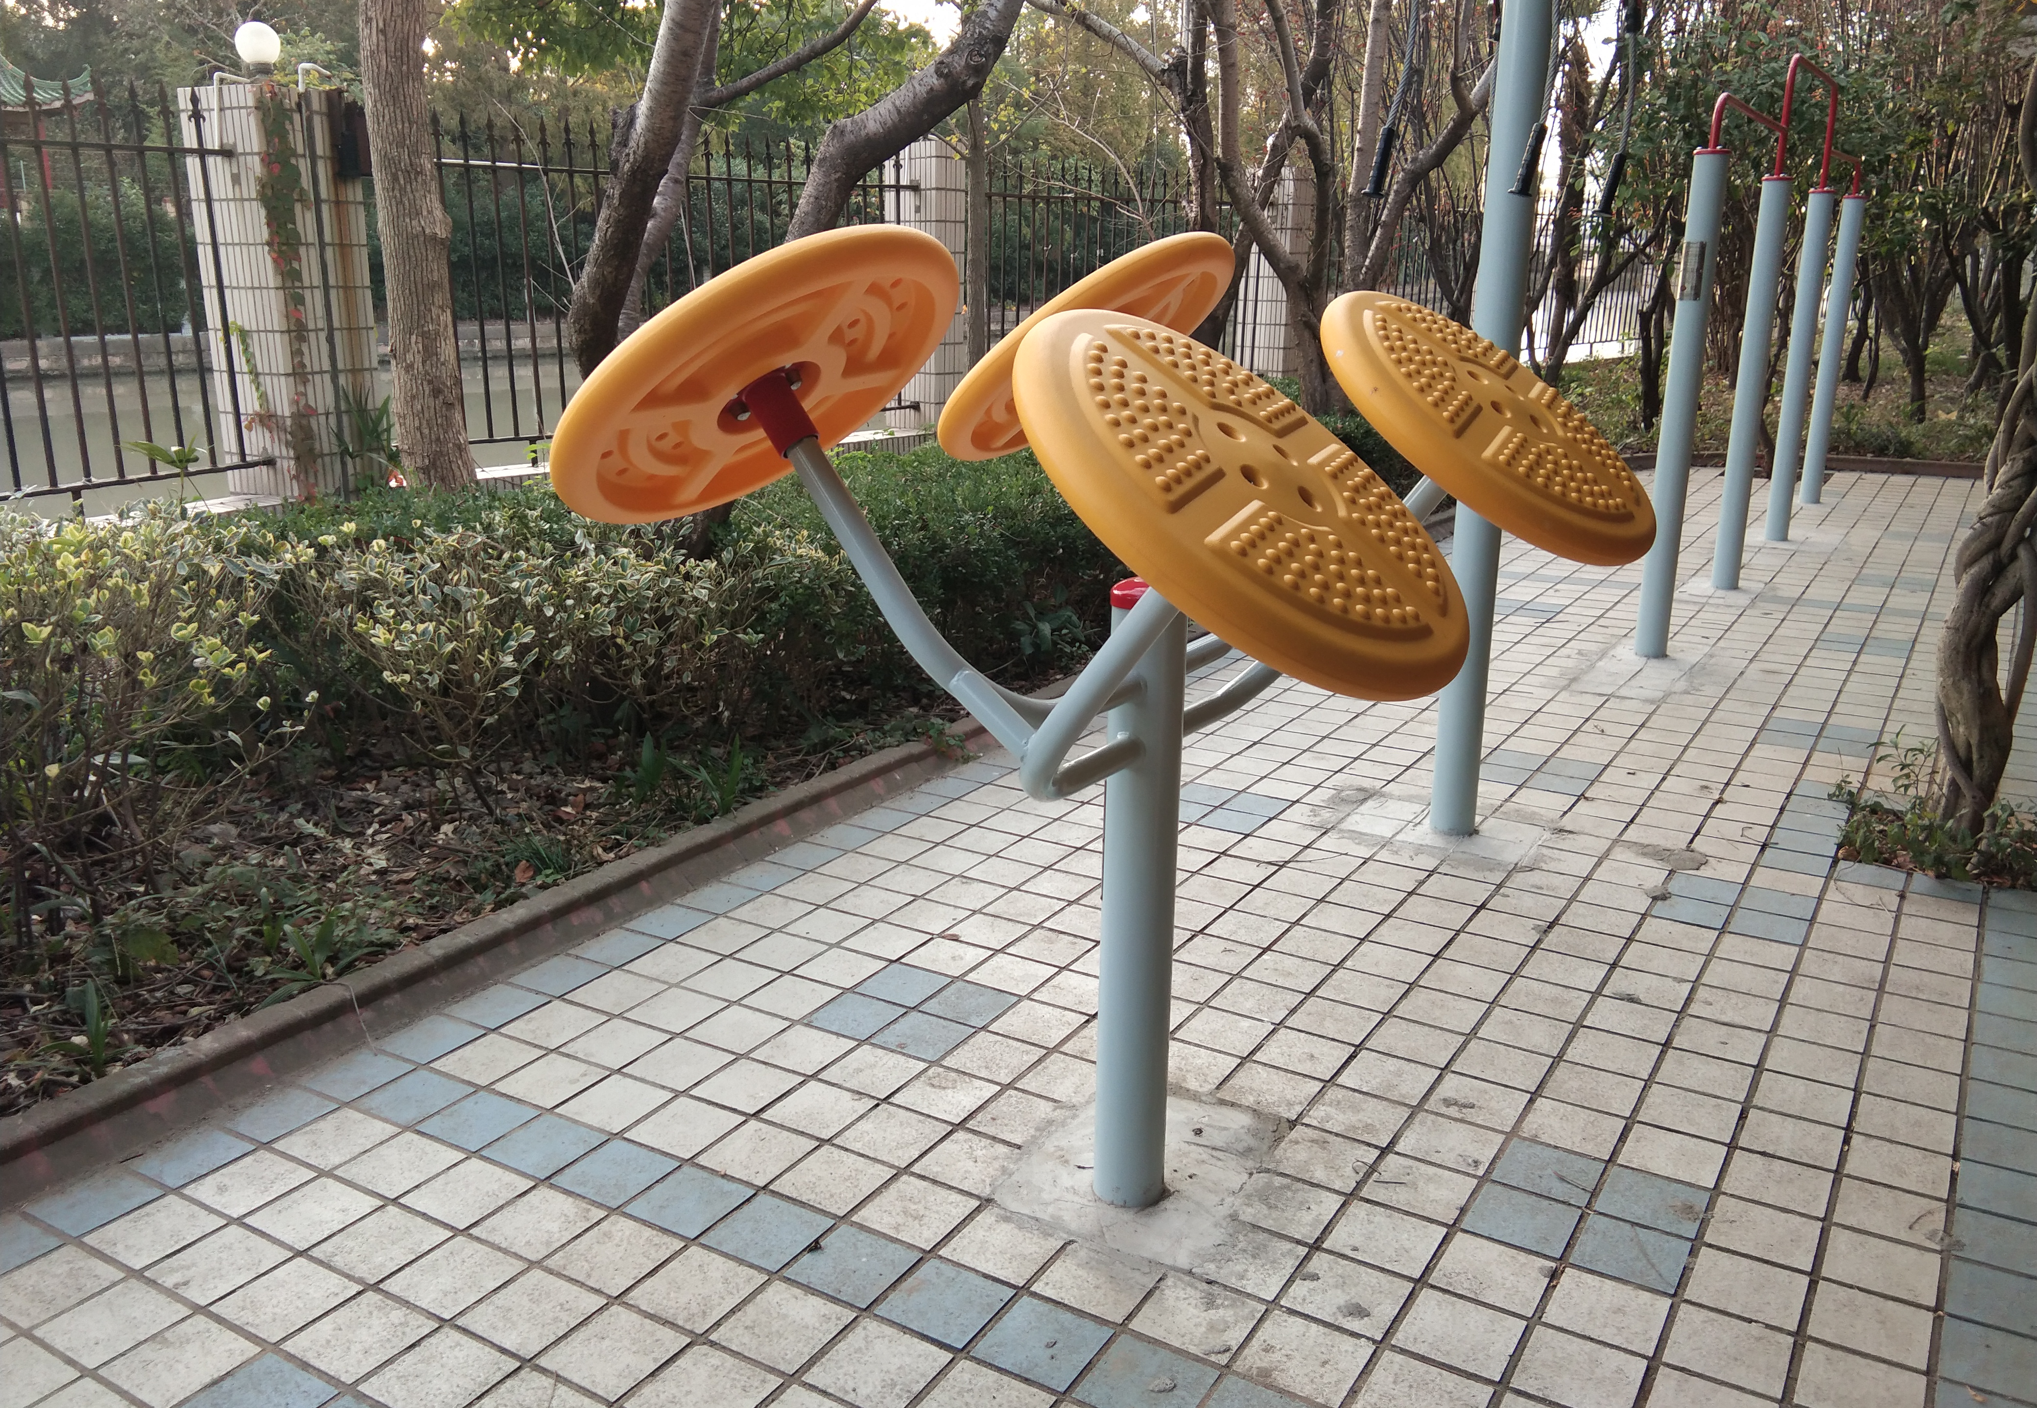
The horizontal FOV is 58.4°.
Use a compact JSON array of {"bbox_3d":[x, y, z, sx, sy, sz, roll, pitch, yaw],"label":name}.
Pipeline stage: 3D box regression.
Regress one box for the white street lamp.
[{"bbox_3d":[-4.003,-3.455,9.600,0.250,0.290,0.250,-5,16,-17],"label":"white street lamp"}]

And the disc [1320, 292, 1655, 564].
[{"bbox_3d":[0.711,-0.423,2.758,0.600,0.080,0.600,43,32,13],"label":"disc"}]

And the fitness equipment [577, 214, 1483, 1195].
[{"bbox_3d":[0.190,0.068,2.690,1.260,1.430,1.520,9,18,28],"label":"fitness equipment"}]

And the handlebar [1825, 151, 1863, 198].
[{"bbox_3d":[4.210,-2.720,9.349,0.060,0.230,1.550,9,18,28],"label":"handlebar"}]

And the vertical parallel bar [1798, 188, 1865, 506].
[{"bbox_3d":[4.586,-1.995,10.268,0.118,1.690,0.118,9,18,28],"label":"vertical parallel bar"}]

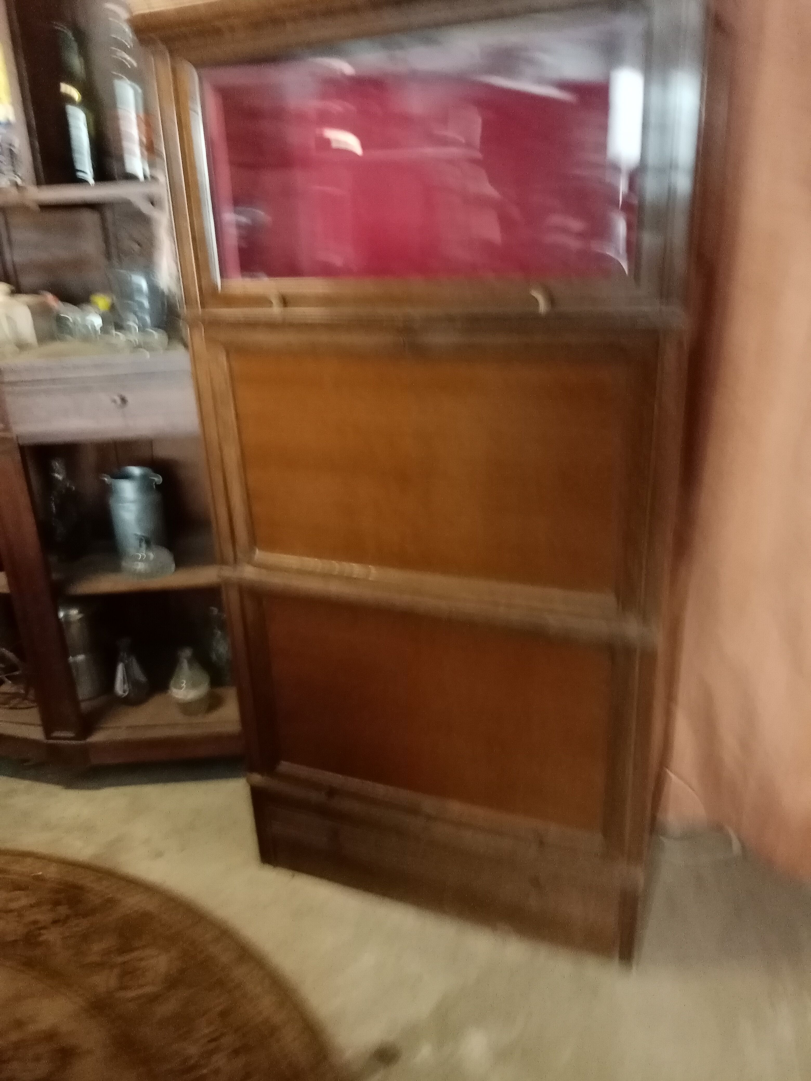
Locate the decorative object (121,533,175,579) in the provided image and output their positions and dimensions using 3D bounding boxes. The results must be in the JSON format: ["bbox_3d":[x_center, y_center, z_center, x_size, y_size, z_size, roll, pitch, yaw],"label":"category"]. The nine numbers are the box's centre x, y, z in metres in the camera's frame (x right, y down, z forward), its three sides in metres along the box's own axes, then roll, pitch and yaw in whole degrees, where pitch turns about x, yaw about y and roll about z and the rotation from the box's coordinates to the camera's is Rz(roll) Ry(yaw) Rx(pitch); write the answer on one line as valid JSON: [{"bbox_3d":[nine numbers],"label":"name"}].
[{"bbox_3d":[-0.606,0.023,1.901,0.128,0.084,0.128,-3,20,-3],"label":"decorative object"}]

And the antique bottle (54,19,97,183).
[{"bbox_3d":[-0.736,-0.963,1.790,0.066,0.317,0.066,-3,20,-3],"label":"antique bottle"}]

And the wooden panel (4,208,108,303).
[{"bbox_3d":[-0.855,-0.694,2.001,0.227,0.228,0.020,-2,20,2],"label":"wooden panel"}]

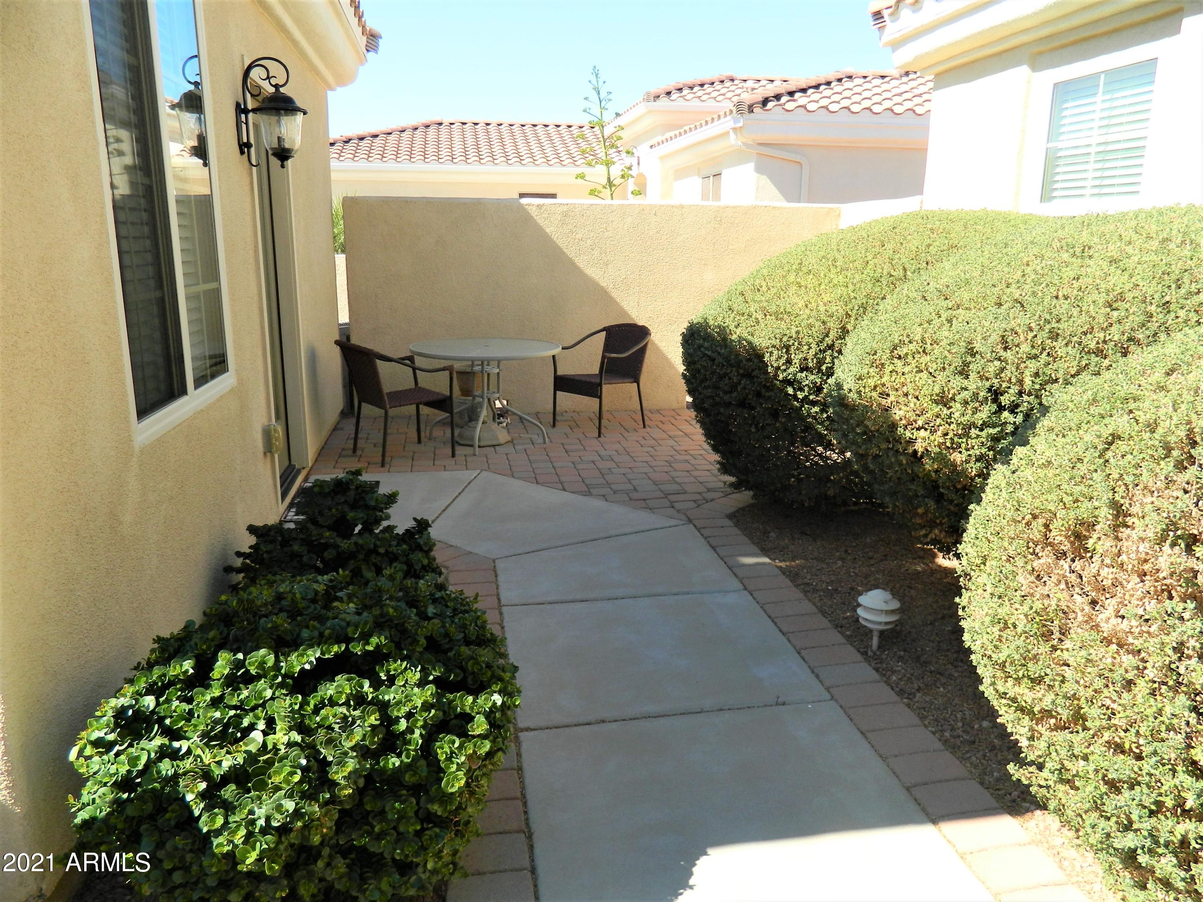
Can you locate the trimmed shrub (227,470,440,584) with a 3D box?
[{"bbox_3d":[-1.192,0.408,3.992,0.860,0.500,0.850,-2,14,-9],"label":"trimmed shrub"}]

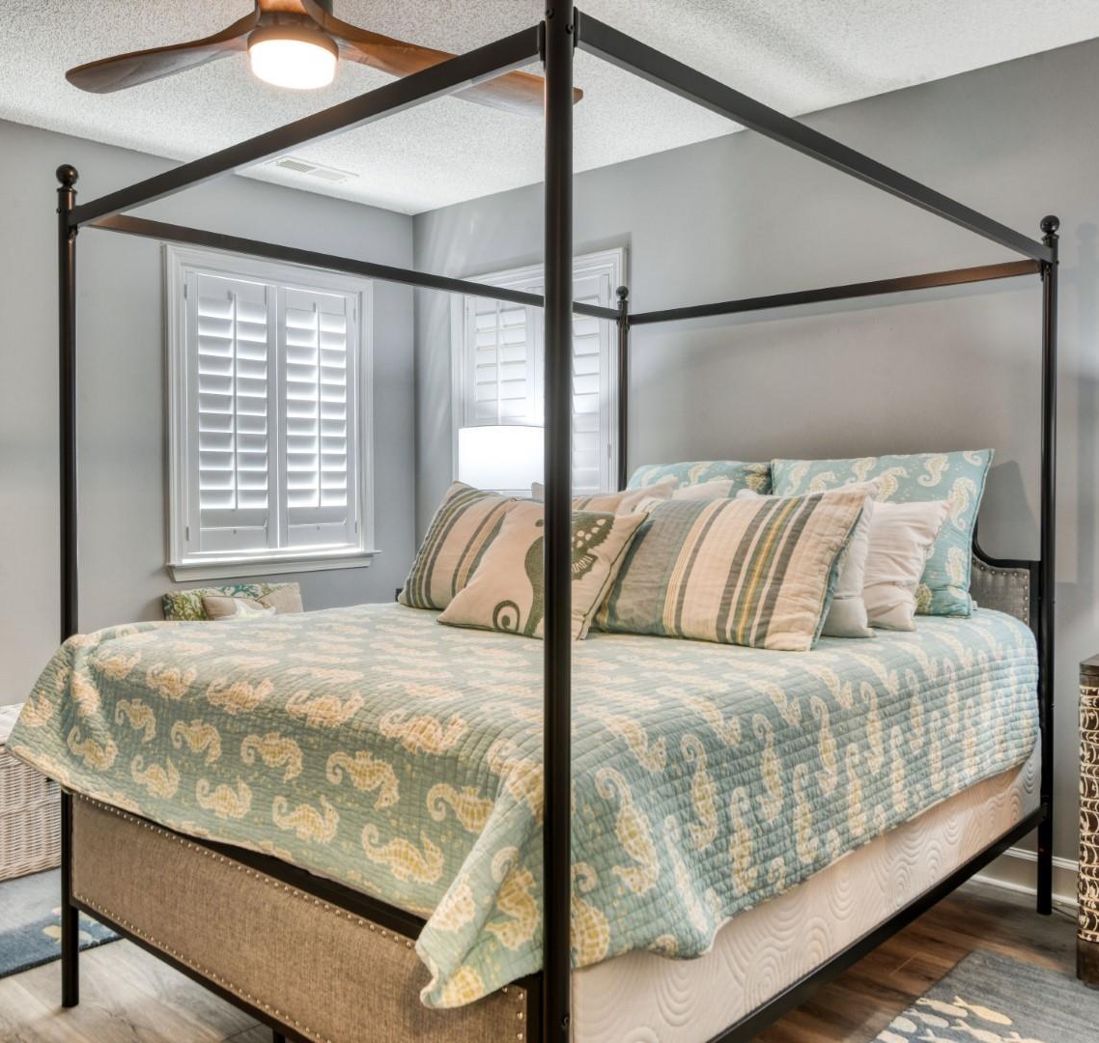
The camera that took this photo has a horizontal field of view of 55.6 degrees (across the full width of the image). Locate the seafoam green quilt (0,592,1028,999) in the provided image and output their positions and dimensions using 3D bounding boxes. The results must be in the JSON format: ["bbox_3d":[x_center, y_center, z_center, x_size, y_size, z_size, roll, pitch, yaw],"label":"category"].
[{"bbox_3d":[0.037,0.449,2.642,1.760,0.400,2.060,2,3,43],"label":"seafoam green quilt"}]

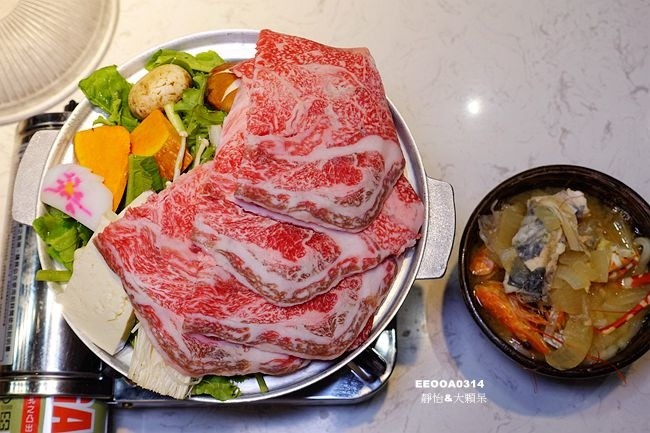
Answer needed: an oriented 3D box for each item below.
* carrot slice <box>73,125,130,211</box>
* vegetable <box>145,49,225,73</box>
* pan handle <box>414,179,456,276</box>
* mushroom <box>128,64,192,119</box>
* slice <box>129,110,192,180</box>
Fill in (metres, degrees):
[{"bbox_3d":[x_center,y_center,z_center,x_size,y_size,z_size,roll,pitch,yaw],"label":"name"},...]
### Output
[{"bbox_3d":[-0.136,-0.030,0.479,0.033,0.018,0.053,-7,72,-2],"label":"carrot slice"},{"bbox_3d":[-0.090,-0.099,0.500,0.049,0.013,0.021,-6,72,-2],"label":"vegetable"},{"bbox_3d":[0.065,0.007,0.458,0.020,0.008,0.062,7,72,2],"label":"pan handle"},{"bbox_3d":[-0.103,-0.078,0.488,0.037,0.025,0.027,-36,75,-11],"label":"mushroom"},{"bbox_3d":[-0.102,-0.044,0.486,0.022,0.022,0.041,-35,75,-10],"label":"slice"}]

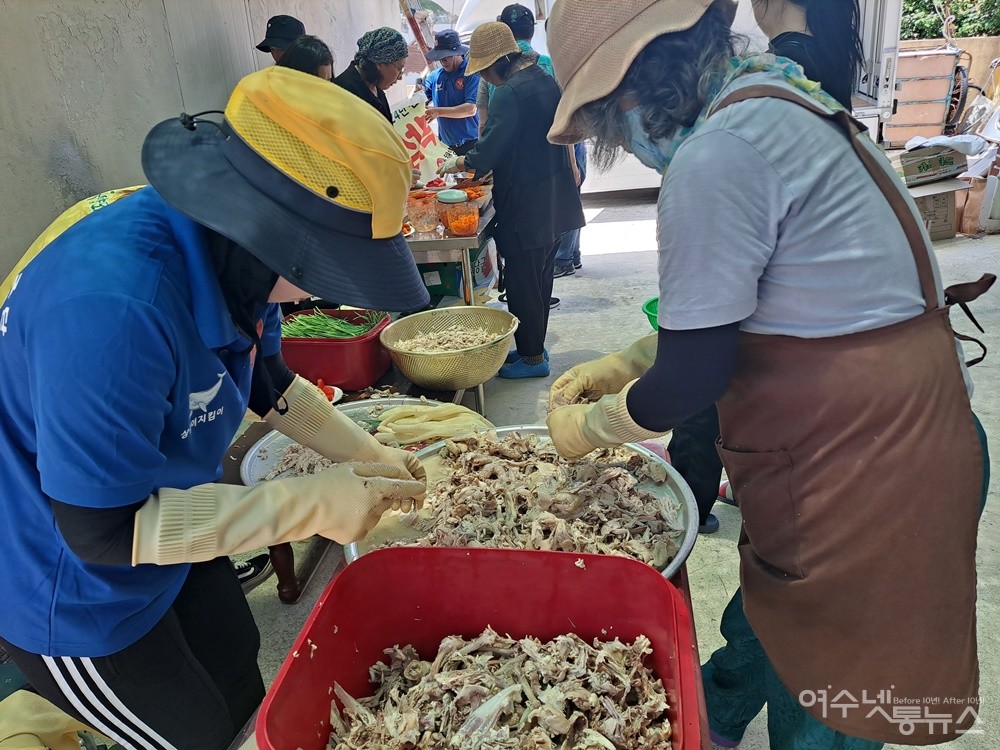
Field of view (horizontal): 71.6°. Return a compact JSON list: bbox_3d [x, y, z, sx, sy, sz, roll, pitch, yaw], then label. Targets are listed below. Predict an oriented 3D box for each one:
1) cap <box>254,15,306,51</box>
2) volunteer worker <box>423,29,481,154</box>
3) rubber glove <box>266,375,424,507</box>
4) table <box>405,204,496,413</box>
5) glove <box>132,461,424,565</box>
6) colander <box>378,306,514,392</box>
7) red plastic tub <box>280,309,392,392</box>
[{"bbox_3d":[-1.042,-1.669,3.400,0.310,0.160,0.280,-10,19,-17],"label":"cap"},{"bbox_3d":[-0.285,-1.250,4.500,0.480,1.750,0.420,6,21,28],"label":"volunteer worker"},{"bbox_3d":[-0.237,0.098,1.070,0.325,0.110,0.105,22,31,37],"label":"rubber glove"},{"bbox_3d":[-0.337,-0.372,3.441,0.620,0.770,1.450,-3,19,3],"label":"table"},{"bbox_3d":[-0.285,0.181,0.920,0.355,0.110,0.105,-7,19,-10],"label":"glove"},{"bbox_3d":[-0.136,-0.055,2.000,0.390,0.155,0.390,-6,21,1],"label":"colander"},{"bbox_3d":[-0.530,-0.075,2.155,0.400,0.180,0.420,-5,19,0],"label":"red plastic tub"}]

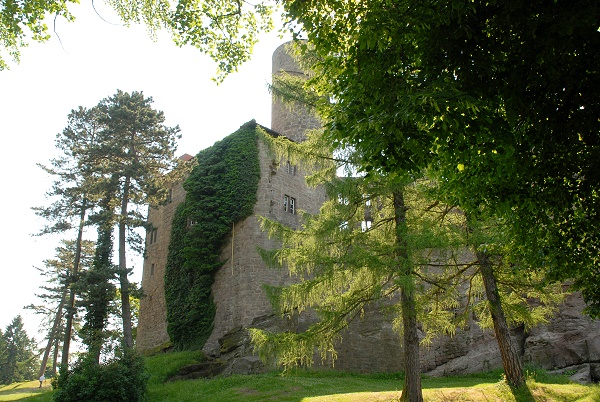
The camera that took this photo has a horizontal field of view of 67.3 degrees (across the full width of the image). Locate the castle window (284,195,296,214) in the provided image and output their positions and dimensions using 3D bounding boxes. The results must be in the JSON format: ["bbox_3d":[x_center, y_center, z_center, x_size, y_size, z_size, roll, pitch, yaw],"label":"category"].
[{"bbox_3d":[-0.946,0.367,40.459,0.300,1.700,1.400,-17,-24,41],"label":"castle window"}]

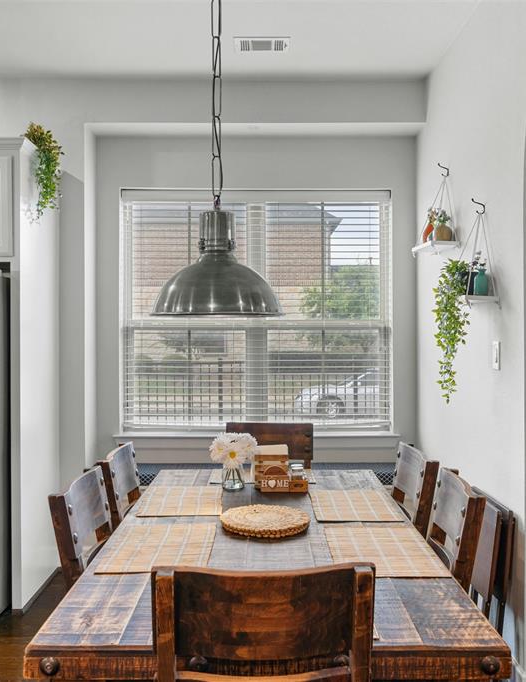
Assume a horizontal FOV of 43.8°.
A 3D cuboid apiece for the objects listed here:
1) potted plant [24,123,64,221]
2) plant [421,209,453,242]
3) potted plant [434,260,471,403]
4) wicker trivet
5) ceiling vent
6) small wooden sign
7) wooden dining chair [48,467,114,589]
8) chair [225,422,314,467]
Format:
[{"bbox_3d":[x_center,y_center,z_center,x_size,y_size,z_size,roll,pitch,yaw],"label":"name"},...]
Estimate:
[{"bbox_3d":[-1.215,-0.941,3.619,0.180,0.520,0.270,0,1,0],"label":"potted plant"},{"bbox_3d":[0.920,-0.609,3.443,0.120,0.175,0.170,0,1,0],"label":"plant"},{"bbox_3d":[0.890,-0.040,3.060,0.170,0.670,0.200,0,0,0],"label":"potted plant"},{"bbox_3d":[0.007,0.635,2.323,0.318,0.022,0.318,0,1,0],"label":"wicker trivet"},{"bbox_3d":[0.000,-1.622,3.590,0.305,0.030,0.200,0,0,0],"label":"ceiling vent"},{"bbox_3d":[0.086,0.617,2.800,0.215,0.085,0.080,0,0,-5],"label":"small wooden sign"},{"bbox_3d":[-0.360,0.918,2.147,0.540,0.940,0.445,0,1,0],"label":"wooden dining chair"},{"bbox_3d":[0.033,0.922,3.182,0.460,0.965,0.540,0,1,0],"label":"chair"}]

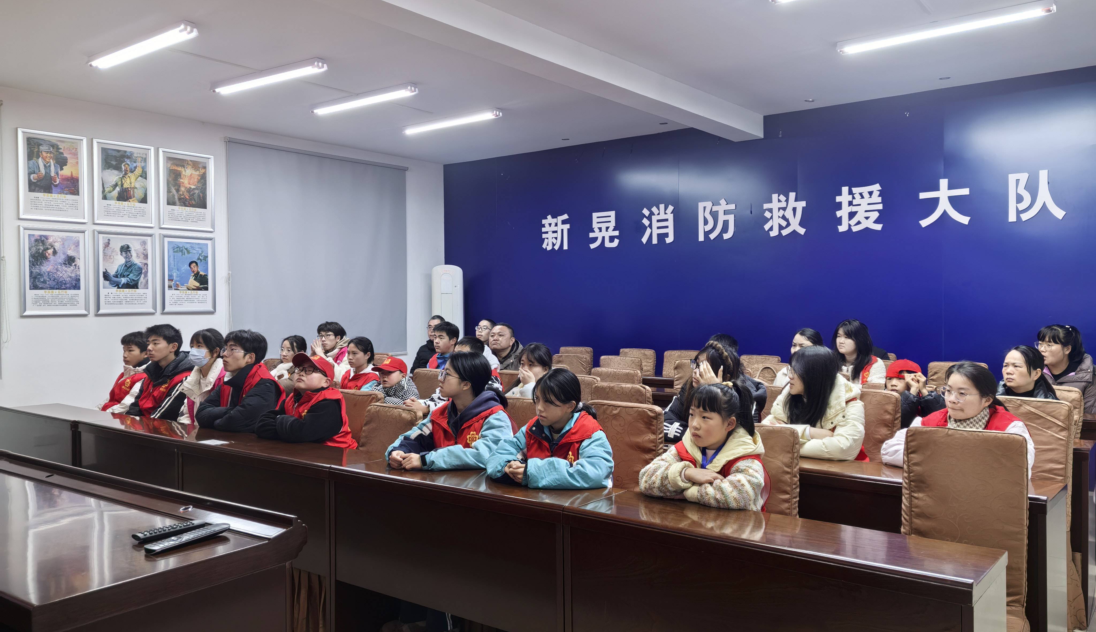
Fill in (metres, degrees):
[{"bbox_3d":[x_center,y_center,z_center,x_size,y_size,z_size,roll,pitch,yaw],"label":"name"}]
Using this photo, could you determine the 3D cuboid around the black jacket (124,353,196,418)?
[{"bbox_3d":[-2.297,0.532,5.272,0.460,0.620,0.520,-1,1,-44],"label":"black jacket"}]

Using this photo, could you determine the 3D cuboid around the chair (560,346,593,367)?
[{"bbox_3d":[0.151,0.817,8.683,0.440,0.965,0.560,0,1,38],"label":"chair"}]

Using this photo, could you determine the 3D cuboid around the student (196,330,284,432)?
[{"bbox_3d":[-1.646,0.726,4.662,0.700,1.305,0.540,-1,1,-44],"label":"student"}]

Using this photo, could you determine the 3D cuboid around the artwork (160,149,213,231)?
[{"bbox_3d":[-3.301,-1.143,7.834,0.030,0.718,0.525,0,1,38],"label":"artwork"}]

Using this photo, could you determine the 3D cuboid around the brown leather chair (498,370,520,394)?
[{"bbox_3d":[-0.379,0.869,5.442,0.440,1.000,0.540,0,1,39],"label":"brown leather chair"}]

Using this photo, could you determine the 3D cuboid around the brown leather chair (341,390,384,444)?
[{"bbox_3d":[-1.128,0.881,4.158,0.440,1.000,0.540,0,1,39],"label":"brown leather chair"}]

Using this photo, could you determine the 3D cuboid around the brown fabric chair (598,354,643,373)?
[{"bbox_3d":[0.461,0.836,7.026,0.440,0.965,0.560,0,1,39],"label":"brown fabric chair"}]

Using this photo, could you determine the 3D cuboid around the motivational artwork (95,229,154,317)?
[{"bbox_3d":[-3.645,-0.367,7.394,0.030,0.718,0.525,0,1,38],"label":"motivational artwork"}]

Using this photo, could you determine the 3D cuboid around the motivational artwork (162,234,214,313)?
[{"bbox_3d":[-3.276,-0.385,7.821,0.030,0.710,0.515,0,1,38],"label":"motivational artwork"}]

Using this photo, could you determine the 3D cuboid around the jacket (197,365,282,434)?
[{"bbox_3d":[-1.621,0.586,4.692,0.480,0.610,0.540,-1,1,-44],"label":"jacket"}]

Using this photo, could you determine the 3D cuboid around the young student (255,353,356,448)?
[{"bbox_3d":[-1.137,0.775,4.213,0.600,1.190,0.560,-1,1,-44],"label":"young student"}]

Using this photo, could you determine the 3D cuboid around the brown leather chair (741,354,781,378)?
[{"bbox_3d":[1.661,0.851,7.113,0.440,1.000,0.540,0,1,39],"label":"brown leather chair"}]

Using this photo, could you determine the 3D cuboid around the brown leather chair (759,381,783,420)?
[{"bbox_3d":[1.003,0.860,4.313,0.450,0.980,0.530,0,1,38],"label":"brown leather chair"}]

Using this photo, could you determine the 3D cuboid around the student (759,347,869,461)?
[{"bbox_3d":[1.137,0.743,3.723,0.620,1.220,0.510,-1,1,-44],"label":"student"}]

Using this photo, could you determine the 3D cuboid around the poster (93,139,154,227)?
[{"bbox_3d":[-3.654,-1.138,7.386,0.030,0.718,0.525,0,1,38],"label":"poster"}]

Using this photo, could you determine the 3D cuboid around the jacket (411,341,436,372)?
[{"bbox_3d":[-1.043,0.549,8.119,0.500,0.640,0.380,0,1,38],"label":"jacket"}]

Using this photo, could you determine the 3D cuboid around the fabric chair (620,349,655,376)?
[{"bbox_3d":[0.730,0.846,8.244,0.440,1.000,0.540,0,1,39],"label":"fabric chair"}]

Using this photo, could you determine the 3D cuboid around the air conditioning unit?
[{"bbox_3d":[-1.140,0.380,9.757,0.380,1.922,0.360,0,0,-6],"label":"air conditioning unit"}]

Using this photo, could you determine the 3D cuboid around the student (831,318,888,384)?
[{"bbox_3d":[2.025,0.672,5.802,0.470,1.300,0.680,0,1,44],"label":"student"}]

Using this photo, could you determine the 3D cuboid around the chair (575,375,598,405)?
[{"bbox_3d":[-0.005,0.863,5.127,0.440,0.965,0.560,0,1,41],"label":"chair"}]

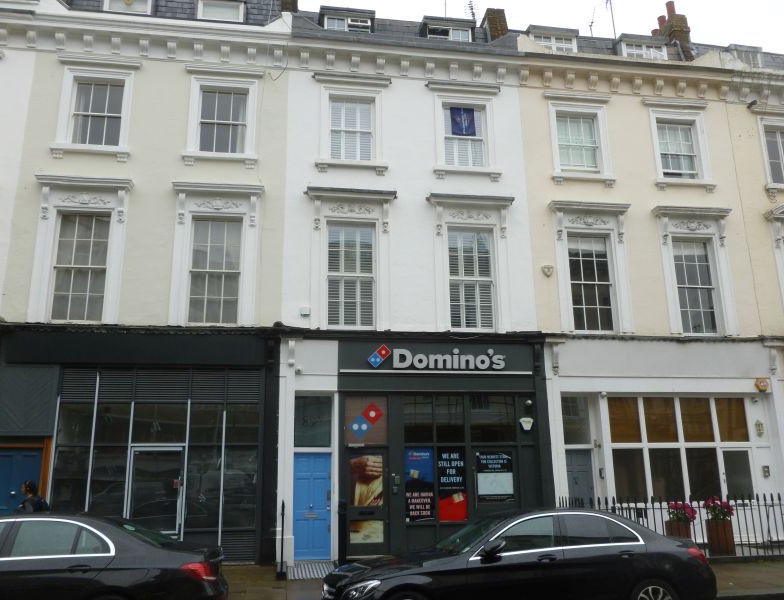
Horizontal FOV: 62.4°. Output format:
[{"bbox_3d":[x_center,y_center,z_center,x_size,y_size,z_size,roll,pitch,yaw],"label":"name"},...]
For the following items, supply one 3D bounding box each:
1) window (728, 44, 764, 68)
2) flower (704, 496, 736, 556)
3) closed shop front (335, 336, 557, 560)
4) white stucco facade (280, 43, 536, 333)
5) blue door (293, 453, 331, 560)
[{"bbox_3d":[9.805,-6.481,18.042,0.980,1.000,0.600,1,-14,-9],"label":"window"},{"bbox_3d":[6.192,4.270,12.216,0.410,1.060,0.390,1,-14,-9],"label":"flower"},{"bbox_3d":[1.080,2.909,12.994,4.350,4.250,0.400,1,-14,-9],"label":"closed shop front"},{"bbox_3d":[0.433,-2.542,14.370,5.500,6.480,0.500,1,-14,-9],"label":"white stucco facade"},{"bbox_3d":[-1.558,4.039,12.715,0.740,1.990,0.070,1,-14,-9],"label":"blue door"}]

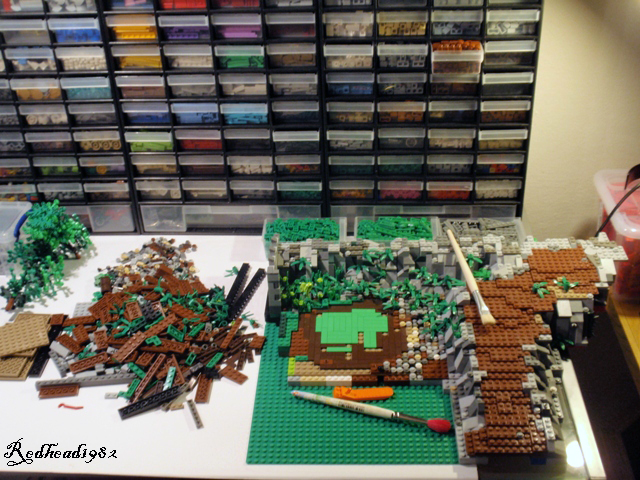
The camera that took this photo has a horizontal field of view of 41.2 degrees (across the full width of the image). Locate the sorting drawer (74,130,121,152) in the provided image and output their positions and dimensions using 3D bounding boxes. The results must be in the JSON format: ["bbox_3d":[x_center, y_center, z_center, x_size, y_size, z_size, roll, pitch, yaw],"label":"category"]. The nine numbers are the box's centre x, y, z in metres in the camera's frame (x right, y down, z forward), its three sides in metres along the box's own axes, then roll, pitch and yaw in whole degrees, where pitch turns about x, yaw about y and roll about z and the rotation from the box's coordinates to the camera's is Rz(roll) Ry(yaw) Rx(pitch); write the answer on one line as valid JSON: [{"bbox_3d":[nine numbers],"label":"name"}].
[{"bbox_3d":[-0.332,-0.185,1.350,0.069,0.037,0.137,0,33,4],"label":"sorting drawer"}]

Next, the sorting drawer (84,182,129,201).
[{"bbox_3d":[-0.330,-0.110,1.400,0.068,0.038,0.135,0,33,4],"label":"sorting drawer"}]

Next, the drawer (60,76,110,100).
[{"bbox_3d":[-0.339,-0.260,1.309,0.070,0.037,0.138,0,32,4],"label":"drawer"}]

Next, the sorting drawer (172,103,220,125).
[{"bbox_3d":[-0.180,-0.223,1.323,0.068,0.038,0.135,0,33,4],"label":"sorting drawer"}]

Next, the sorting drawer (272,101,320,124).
[{"bbox_3d":[-0.033,-0.225,1.316,0.069,0.037,0.134,0,33,5],"label":"sorting drawer"}]

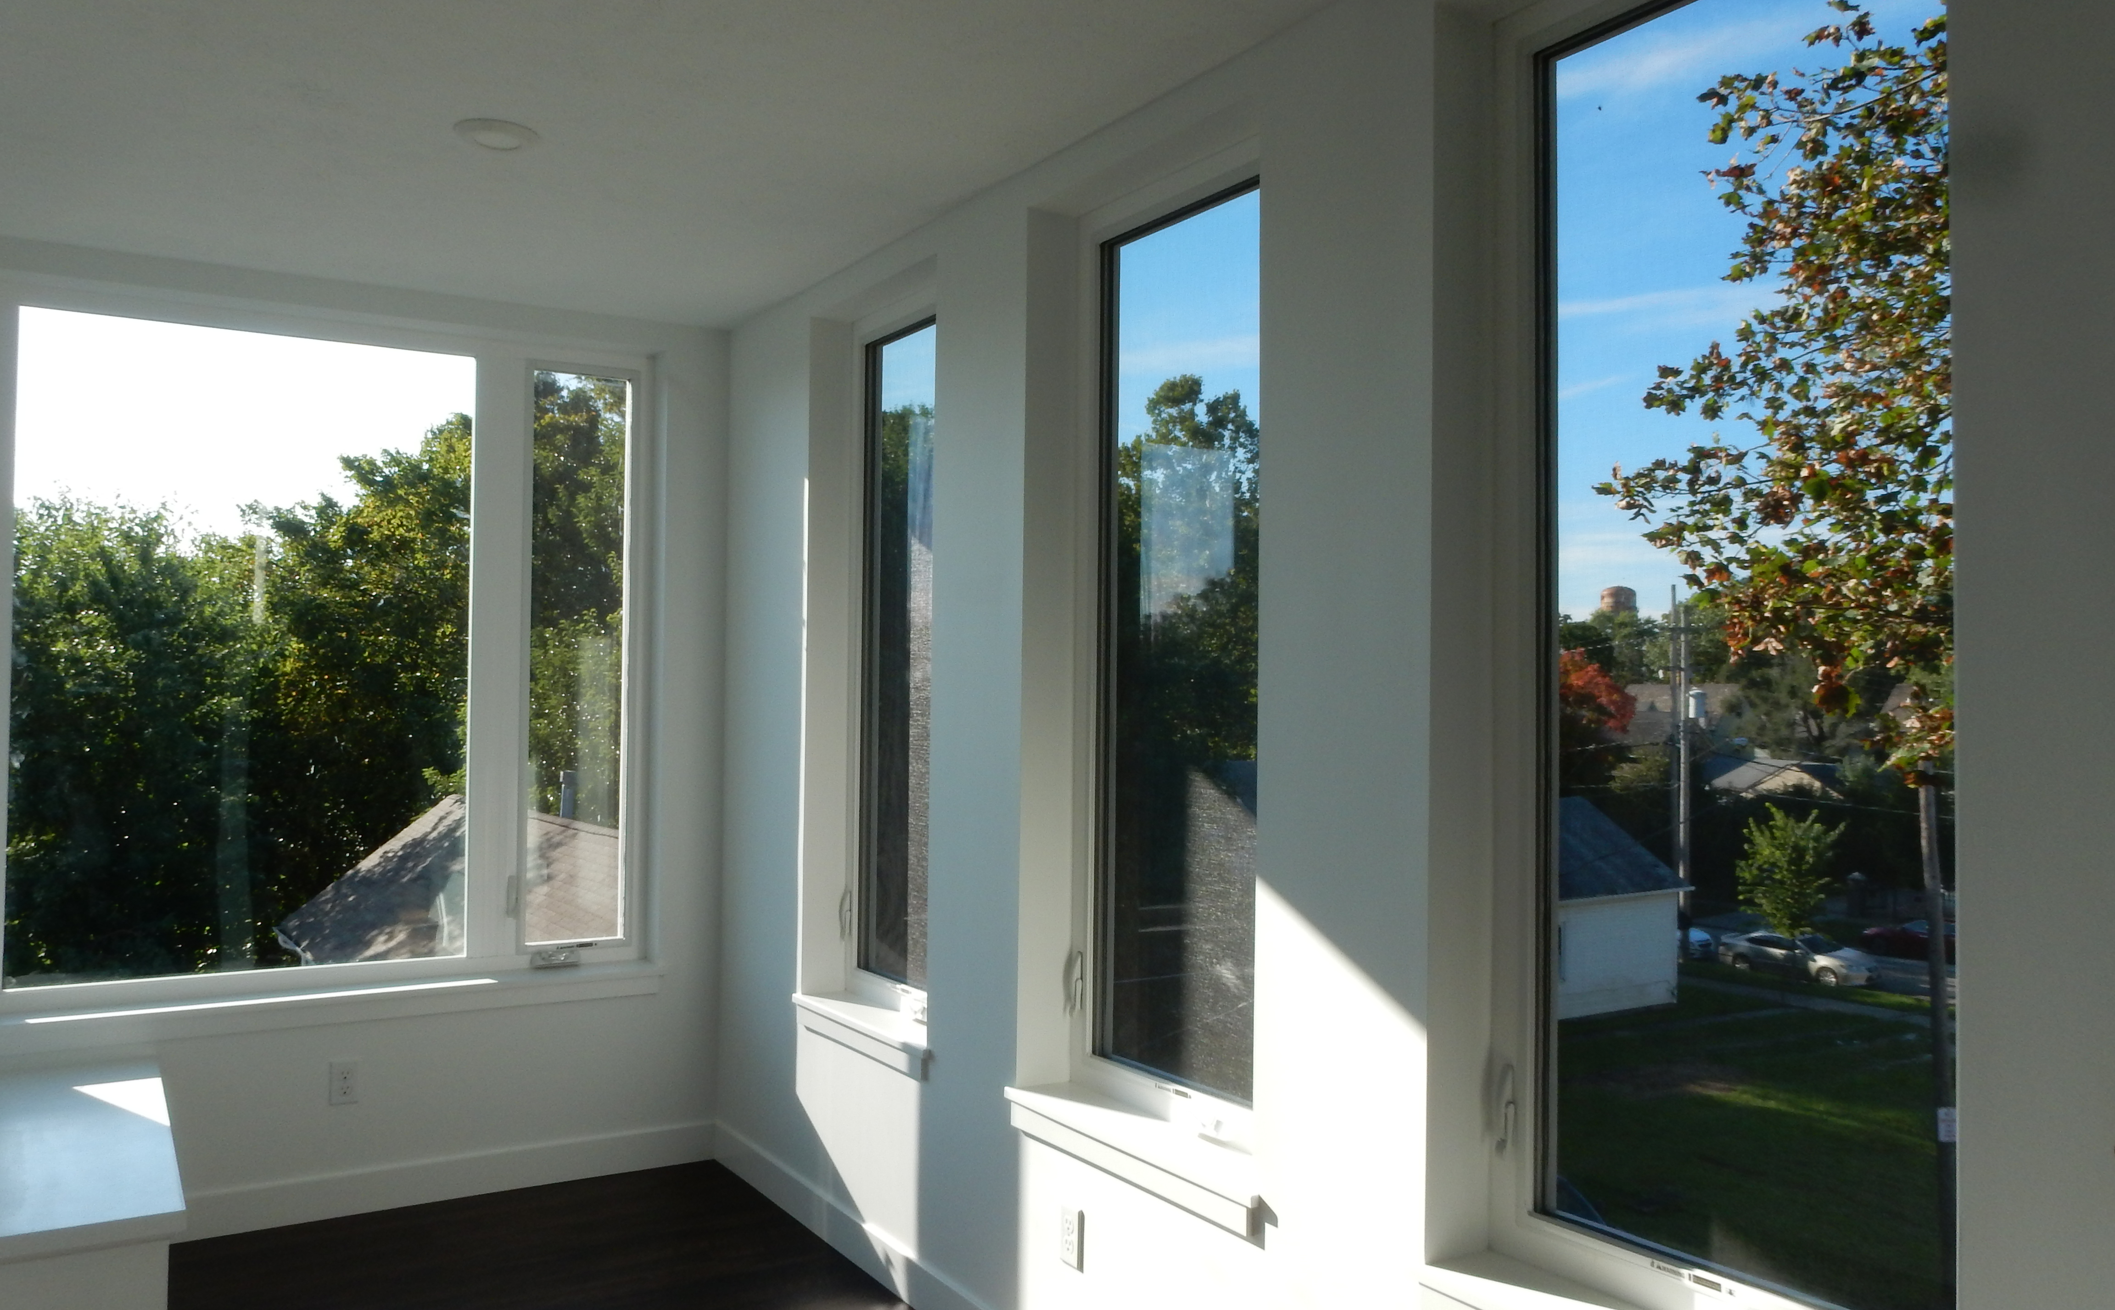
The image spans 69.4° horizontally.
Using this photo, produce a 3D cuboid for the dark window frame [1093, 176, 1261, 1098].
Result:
[{"bbox_3d":[0.266,-0.024,2.942,0.062,1.700,0.597,2,-2,-32],"label":"dark window frame"}]

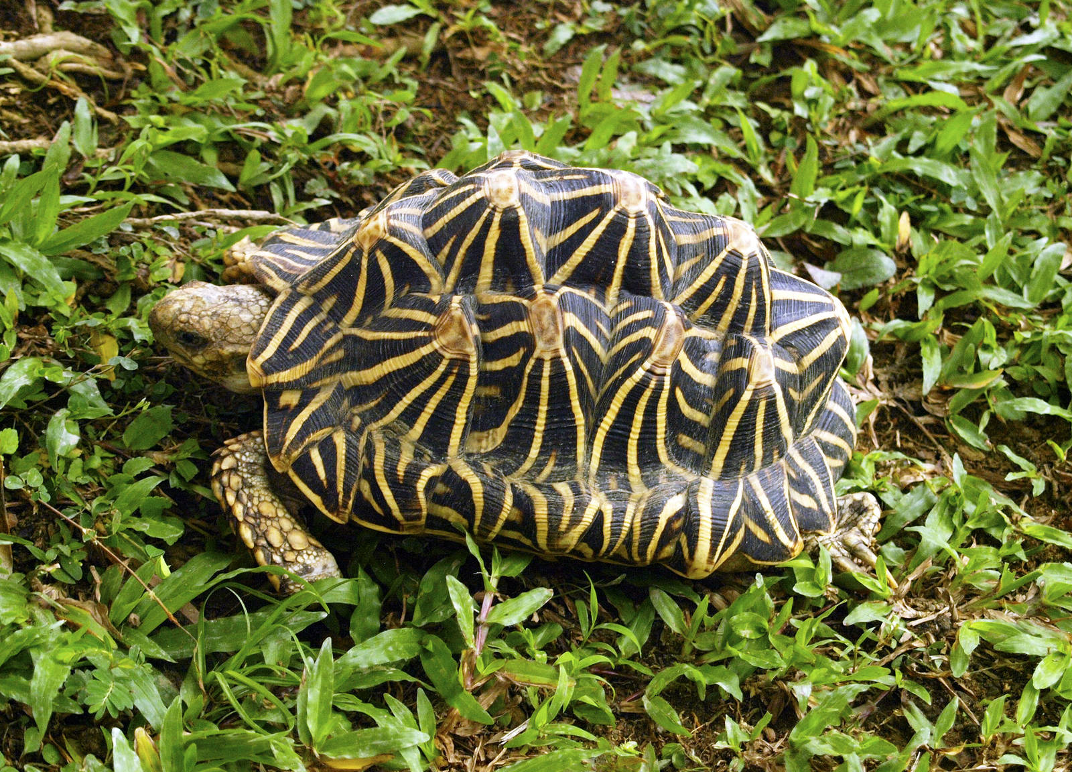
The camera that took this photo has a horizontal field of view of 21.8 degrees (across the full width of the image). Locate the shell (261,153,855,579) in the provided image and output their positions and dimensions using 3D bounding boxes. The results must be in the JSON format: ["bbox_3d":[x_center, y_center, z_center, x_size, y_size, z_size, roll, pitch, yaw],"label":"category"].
[{"bbox_3d":[0.006,-0.032,1.130,0.245,0.126,0.177,2,44,-5],"label":"shell"}]

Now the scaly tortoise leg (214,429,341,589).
[{"bbox_3d":[-0.102,0.050,1.109,0.053,0.044,0.054,-1,44,-1],"label":"scaly tortoise leg"}]

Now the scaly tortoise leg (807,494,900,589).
[{"bbox_3d":[0.124,0.061,1.116,0.042,0.029,0.037,-1,44,-1],"label":"scaly tortoise leg"}]

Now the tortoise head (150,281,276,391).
[{"bbox_3d":[-0.130,-0.020,1.132,0.054,0.033,0.035,2,44,2],"label":"tortoise head"}]

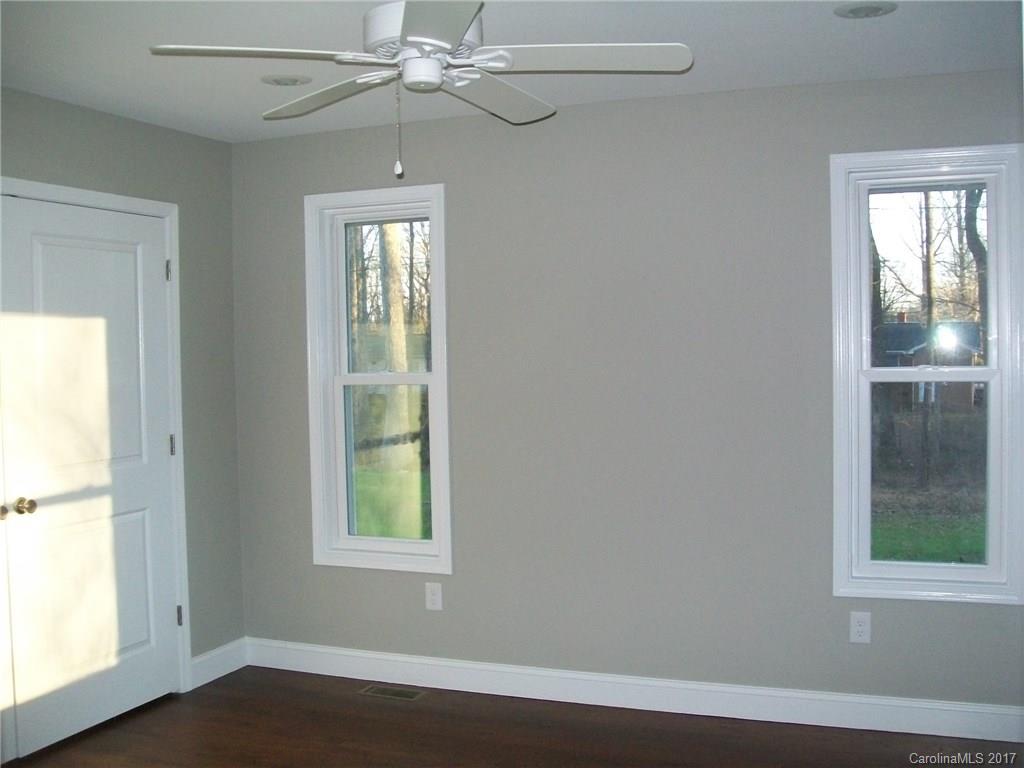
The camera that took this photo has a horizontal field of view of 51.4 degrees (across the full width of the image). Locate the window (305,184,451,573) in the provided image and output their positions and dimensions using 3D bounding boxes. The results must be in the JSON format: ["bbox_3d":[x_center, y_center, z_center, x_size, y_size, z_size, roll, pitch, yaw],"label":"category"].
[{"bbox_3d":[-0.577,-0.015,4.714,0.691,1.670,0.100,0,2,21],"label":"window"}]

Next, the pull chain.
[{"bbox_3d":[-0.271,-0.620,2.555,0.018,0.240,0.018,-1,2,0],"label":"pull chain"}]

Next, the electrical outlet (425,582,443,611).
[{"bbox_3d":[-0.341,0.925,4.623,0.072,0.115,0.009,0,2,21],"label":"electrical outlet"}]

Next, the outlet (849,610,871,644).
[{"bbox_3d":[1.305,0.913,3.983,0.072,0.115,0.009,0,2,21],"label":"outlet"}]

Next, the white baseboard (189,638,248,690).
[{"bbox_3d":[-1.316,1.256,4.807,0.016,0.135,0.419,0,2,21],"label":"white baseboard"}]

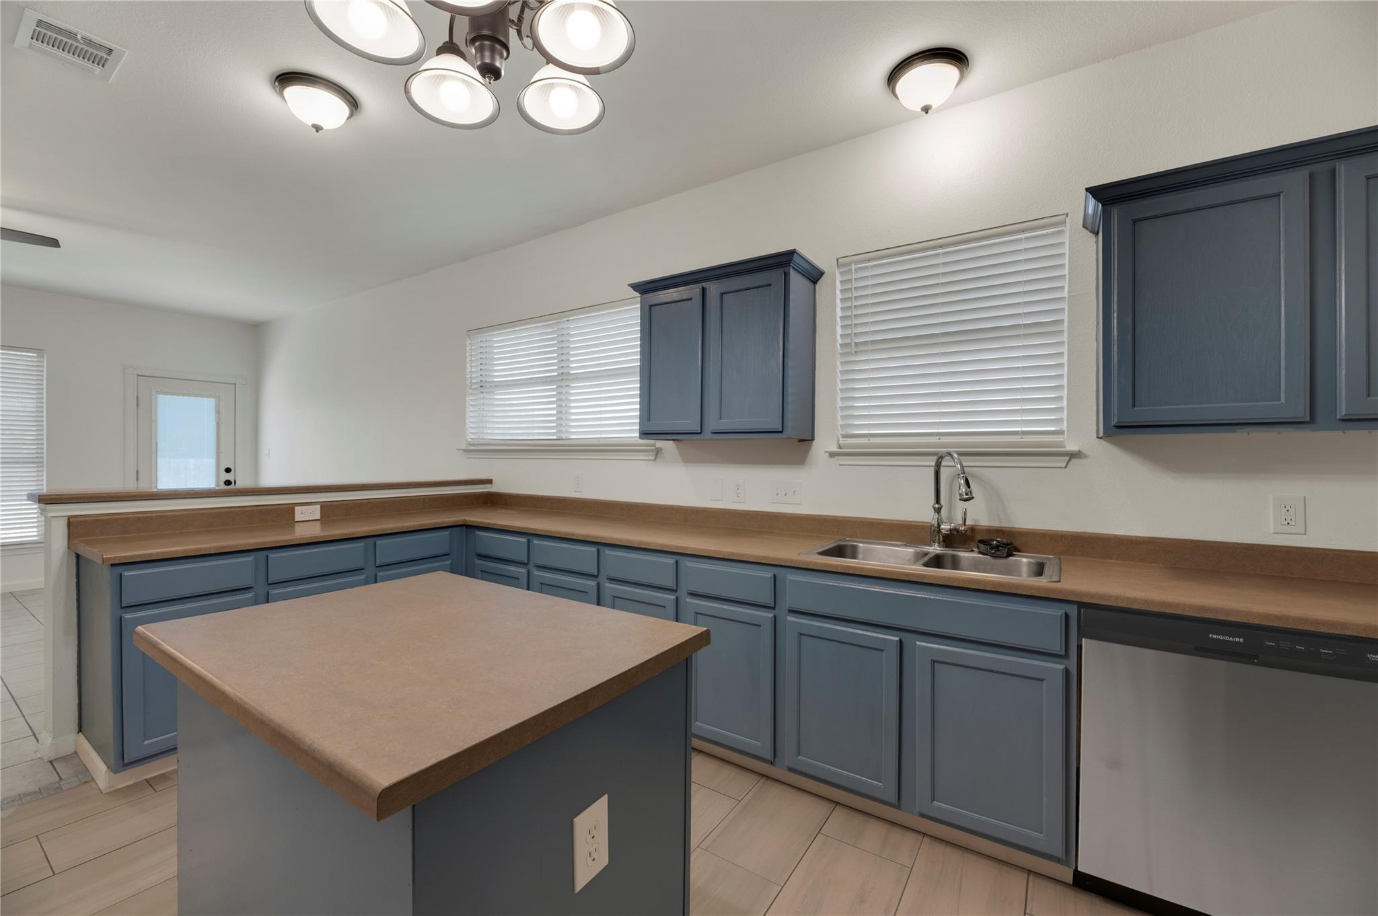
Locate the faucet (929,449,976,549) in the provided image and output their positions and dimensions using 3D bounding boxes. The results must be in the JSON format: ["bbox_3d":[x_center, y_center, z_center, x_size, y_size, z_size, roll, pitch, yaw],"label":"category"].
[{"bbox_3d":[1.055,0.168,2.095,0.125,0.396,0.270,0,0,1],"label":"faucet"}]

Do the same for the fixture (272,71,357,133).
[{"bbox_3d":[-1.525,-1.417,2.205,0.285,0.148,0.285,1,0,33],"label":"fixture"}]

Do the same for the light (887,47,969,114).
[{"bbox_3d":[0.922,-1.399,2.065,0.285,0.148,0.285,1,0,33],"label":"light"}]

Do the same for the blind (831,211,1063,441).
[{"bbox_3d":[1.092,-0.496,2.325,0.890,0.888,0.055,1,0,33],"label":"blind"}]

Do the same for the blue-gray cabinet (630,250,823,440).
[{"bbox_3d":[0.170,-0.485,2.667,0.911,0.800,0.372,1,0,33],"label":"blue-gray cabinet"}]

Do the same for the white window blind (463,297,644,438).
[{"bbox_3d":[-0.939,-0.525,3.653,1.800,0.879,0.055,1,0,33],"label":"white window blind"}]

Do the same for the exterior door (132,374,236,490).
[{"bbox_3d":[-5.427,0.182,5.808,0.050,2.049,0.799,1,0,33],"label":"exterior door"}]

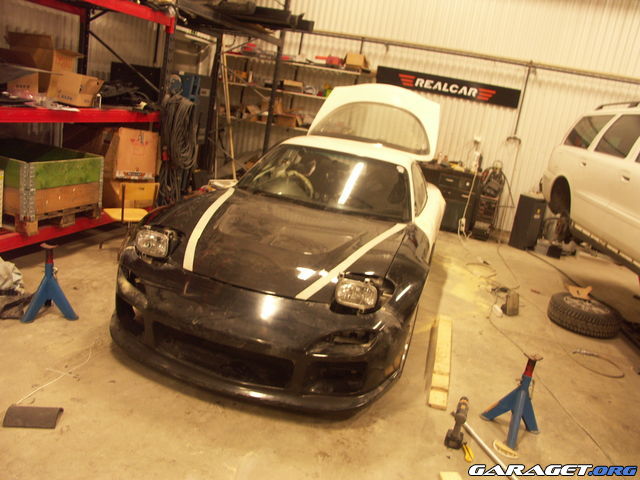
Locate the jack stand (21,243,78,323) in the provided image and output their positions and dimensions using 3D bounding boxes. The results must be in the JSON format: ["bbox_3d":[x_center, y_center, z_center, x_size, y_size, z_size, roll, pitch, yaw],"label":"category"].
[{"bbox_3d":[-1.684,0.244,3.233,0.280,0.460,0.231,0,17,-31],"label":"jack stand"}]

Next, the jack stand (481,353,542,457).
[{"bbox_3d":[1.068,0.836,2.730,0.296,0.460,0.231,13,15,12],"label":"jack stand"}]

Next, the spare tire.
[{"bbox_3d":[2.372,0.674,4.637,0.600,0.200,0.600,13,15,13],"label":"spare tire"}]

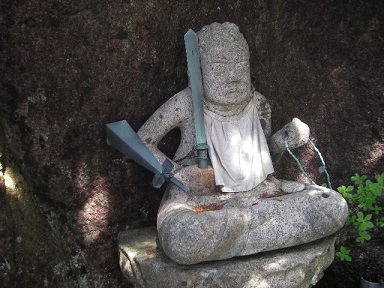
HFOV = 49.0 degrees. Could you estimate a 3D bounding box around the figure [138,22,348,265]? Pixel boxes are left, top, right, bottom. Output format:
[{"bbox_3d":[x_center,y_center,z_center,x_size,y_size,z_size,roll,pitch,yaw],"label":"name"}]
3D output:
[{"bbox_3d":[0.178,-0.051,1.589,0.756,0.799,0.451,-7,12,-22],"label":"figure"}]

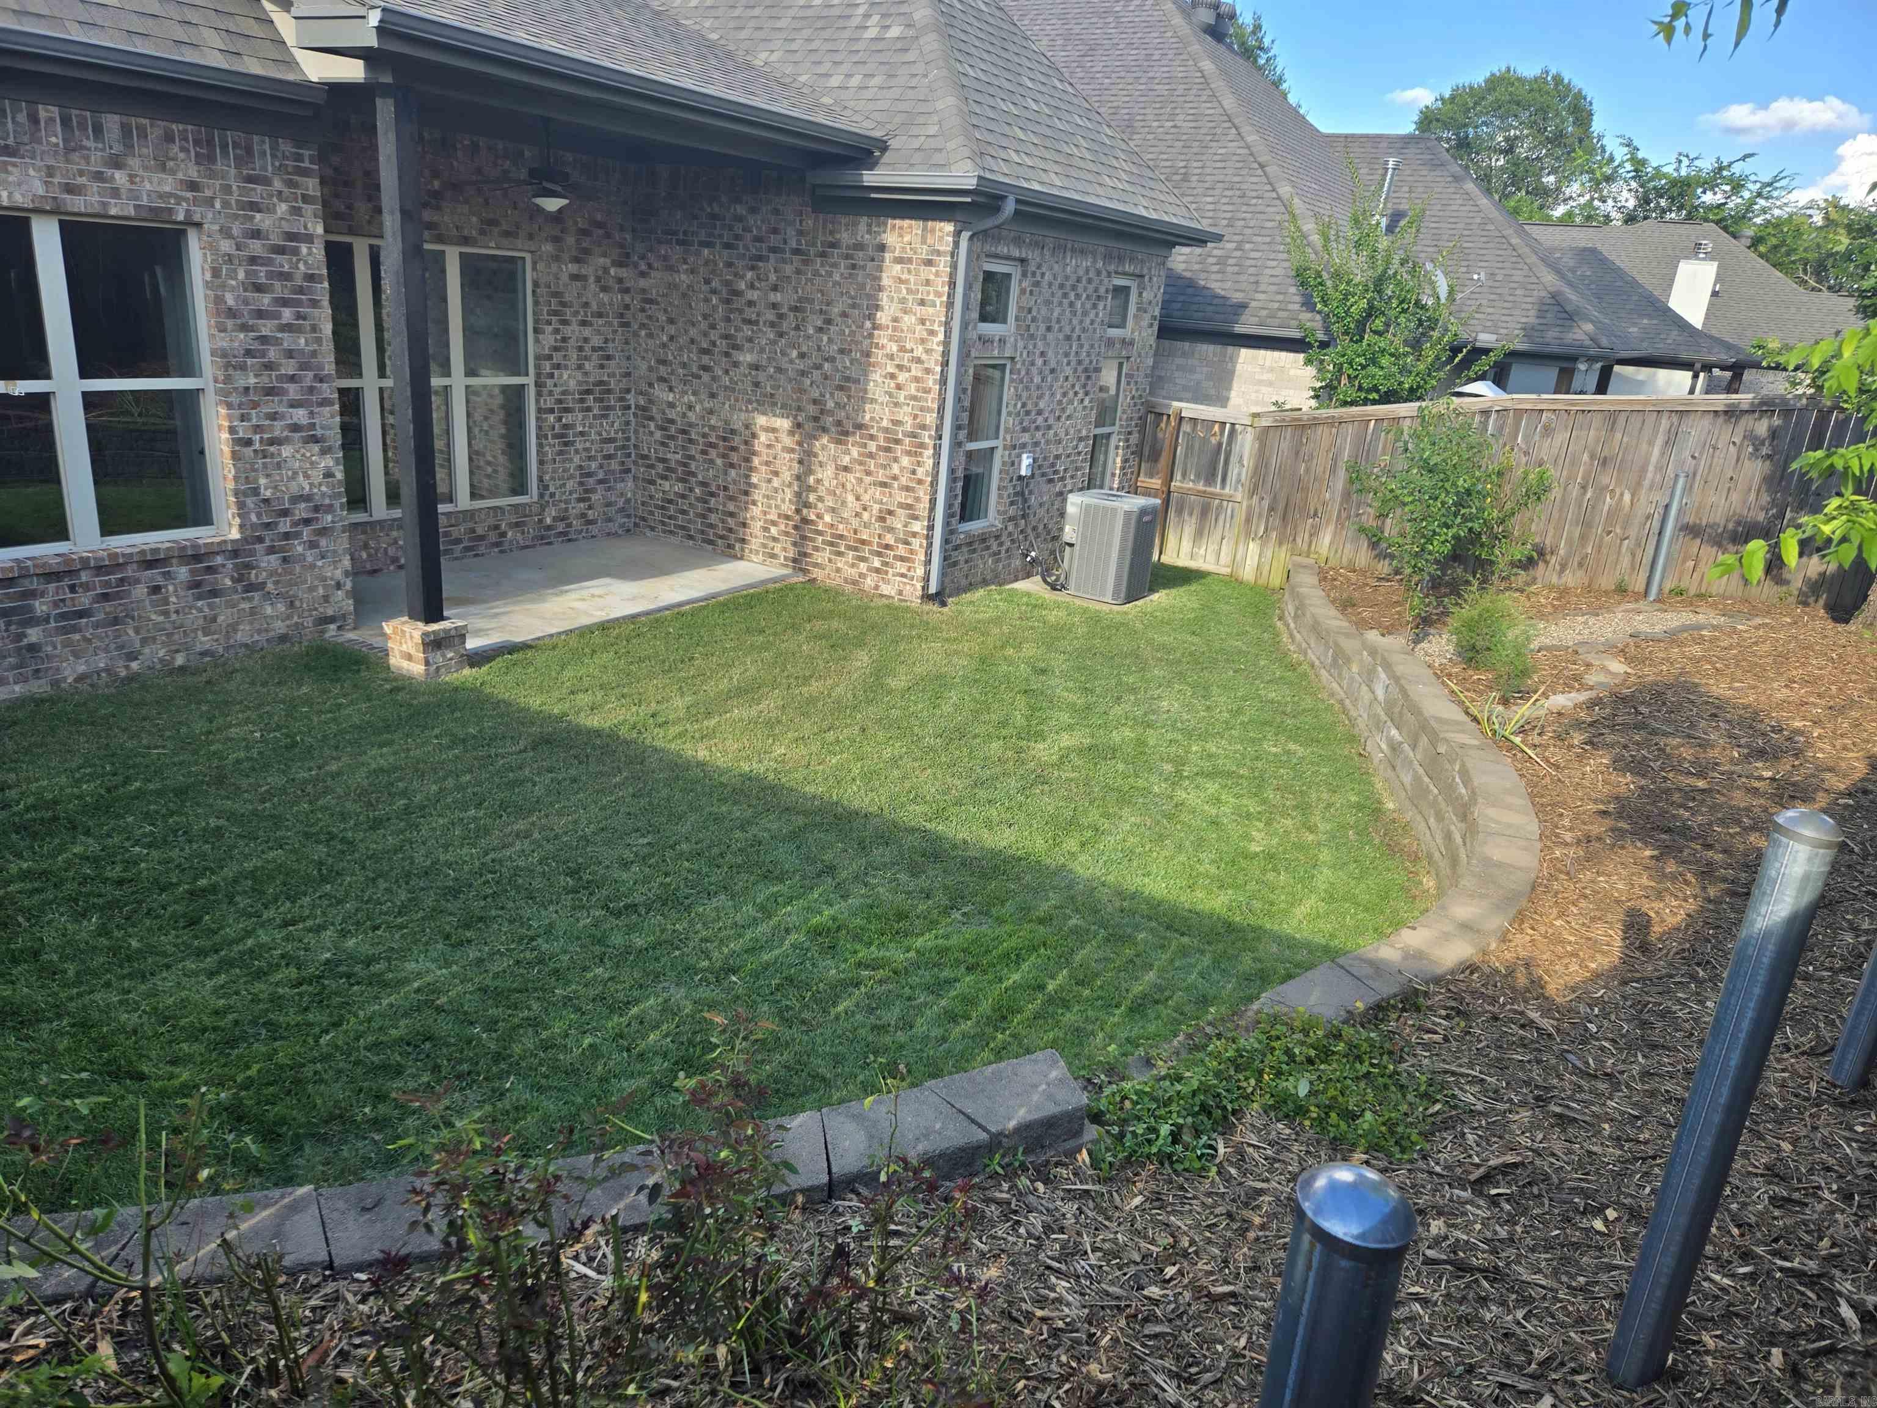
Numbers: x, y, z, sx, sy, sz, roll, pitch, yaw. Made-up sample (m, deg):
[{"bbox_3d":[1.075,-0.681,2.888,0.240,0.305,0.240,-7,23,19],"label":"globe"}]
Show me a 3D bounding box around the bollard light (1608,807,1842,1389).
[{"bbox_3d":[1.560,0.835,2.497,0.106,1.310,0.106,14,22,28],"label":"bollard light"}]

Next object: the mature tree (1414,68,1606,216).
[{"bbox_3d":[23.754,-20.303,53.705,8.200,12.800,8.200,12,20,19],"label":"mature tree"}]

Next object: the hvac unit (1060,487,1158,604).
[{"bbox_3d":[1.683,-1.527,12.122,0.680,0.930,0.690,16,21,28],"label":"hvac unit"}]

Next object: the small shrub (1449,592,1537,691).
[{"bbox_3d":[3.747,-0.424,8.413,0.600,0.600,0.620,13,20,23],"label":"small shrub"}]

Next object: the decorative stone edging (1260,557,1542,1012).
[{"bbox_3d":[2.895,0.020,8.518,1.242,0.660,9.696,10,19,13],"label":"decorative stone edging"}]

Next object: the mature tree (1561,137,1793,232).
[{"bbox_3d":[22.958,-13.466,39.992,6.200,8.500,6.200,14,21,25],"label":"mature tree"}]

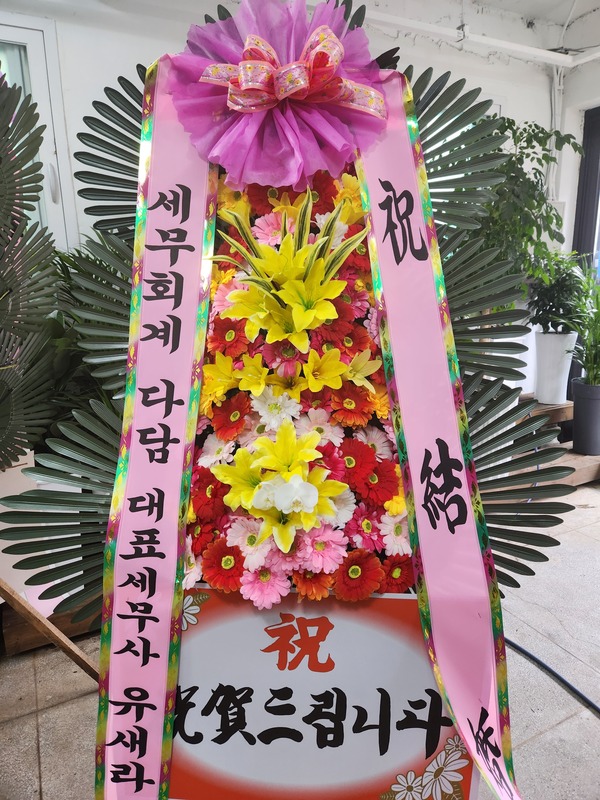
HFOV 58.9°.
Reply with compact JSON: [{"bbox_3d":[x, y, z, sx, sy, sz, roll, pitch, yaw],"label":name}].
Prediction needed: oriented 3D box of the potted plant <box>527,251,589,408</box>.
[{"bbox_3d":[1.981,-0.543,4.090,0.450,1.140,0.450,5,15,25],"label":"potted plant"}]

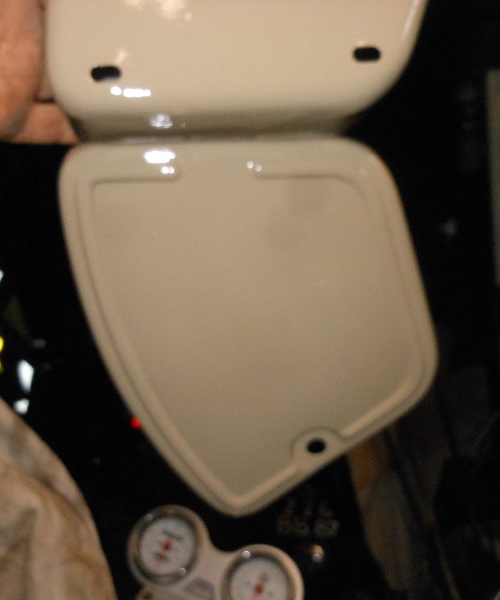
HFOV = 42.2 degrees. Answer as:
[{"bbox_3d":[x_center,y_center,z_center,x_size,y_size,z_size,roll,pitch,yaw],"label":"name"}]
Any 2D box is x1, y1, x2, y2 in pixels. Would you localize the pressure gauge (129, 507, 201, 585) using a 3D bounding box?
[{"bbox_3d":[-0.076,0.234,0.615,0.072,0.072,0.035,16,-25,21],"label":"pressure gauge"}]

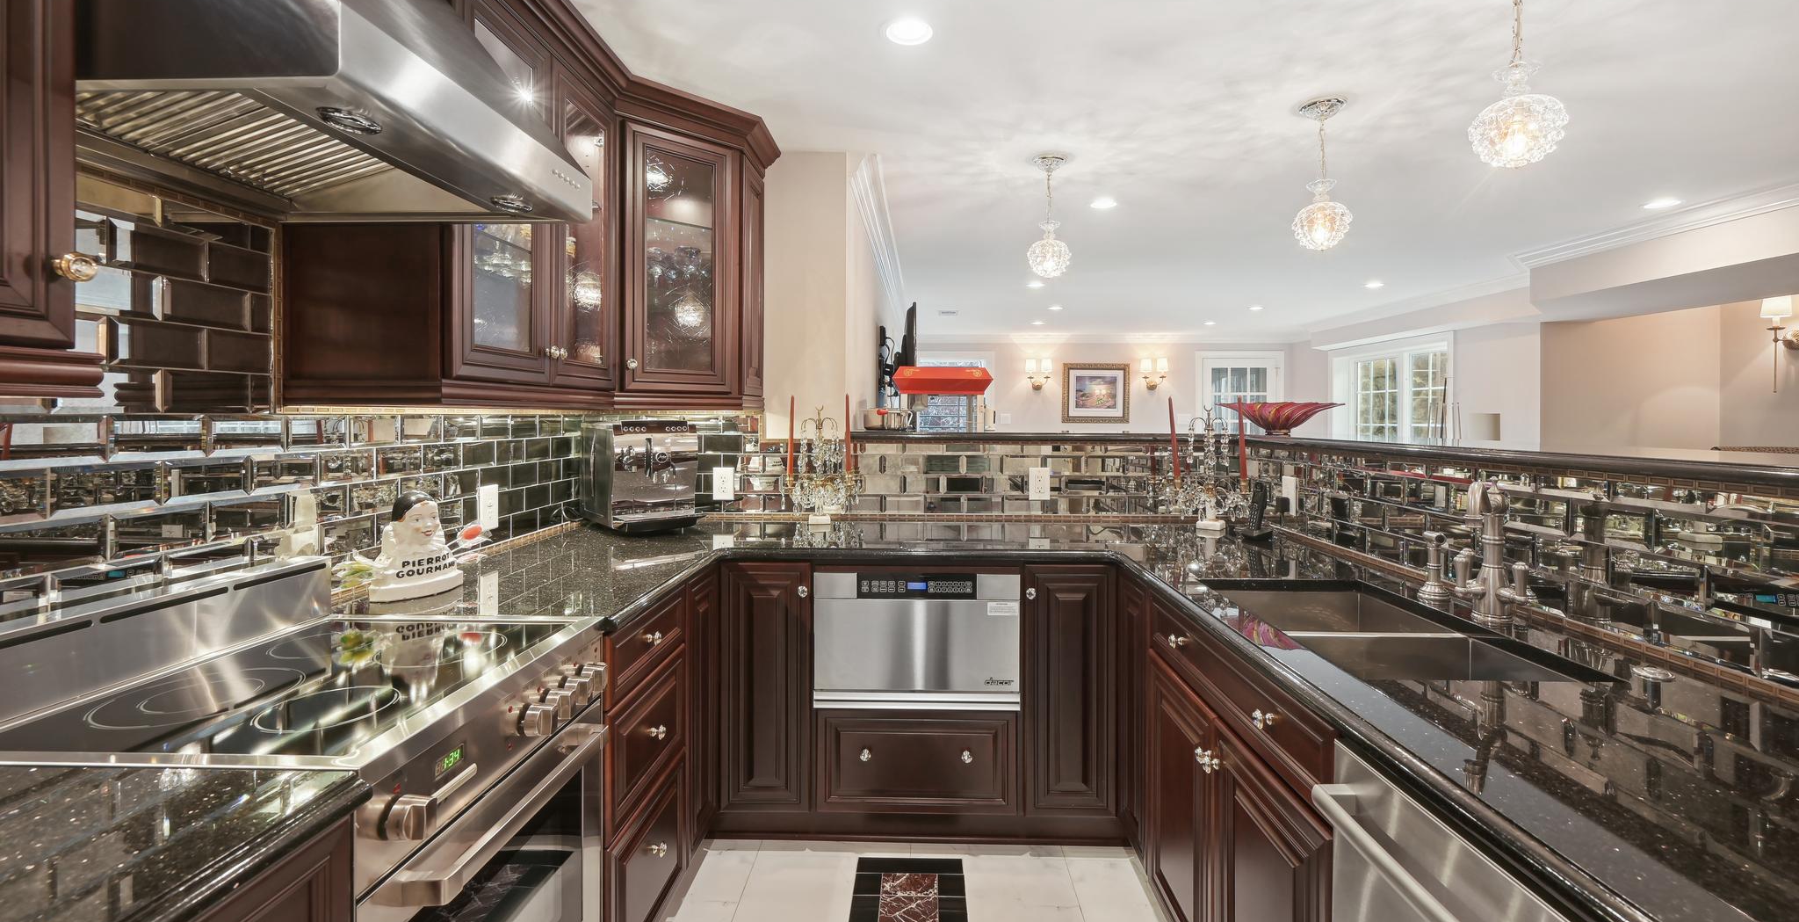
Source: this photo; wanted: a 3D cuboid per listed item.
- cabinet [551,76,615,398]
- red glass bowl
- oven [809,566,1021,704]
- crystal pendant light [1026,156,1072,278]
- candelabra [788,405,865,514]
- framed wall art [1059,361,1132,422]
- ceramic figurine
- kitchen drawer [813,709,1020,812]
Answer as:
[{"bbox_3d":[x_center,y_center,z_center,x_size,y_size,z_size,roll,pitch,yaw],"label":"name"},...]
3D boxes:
[{"bbox_3d":[-1.035,-0.619,1.939,0.345,0.840,0.358,0,3,2],"label":"cabinet"},{"bbox_3d":[1.495,-0.160,2.750,0.455,0.138,0.455,0,3,2],"label":"red glass bowl"},{"bbox_3d":[0.064,0.530,2.380,0.620,0.408,0.540,0,3,2],"label":"oven"},{"bbox_3d":[0.587,-0.951,2.750,0.176,0.475,0.176,0,3,2],"label":"crystal pendant light"},{"bbox_3d":[-0.276,0.013,2.520,0.285,0.430,0.260,0,3,2],"label":"candelabra"},{"bbox_3d":[2.475,-0.849,8.800,0.860,0.755,0.050,0,3,2],"label":"framed wall art"},{"bbox_3d":[-1.117,0.186,1.609,0.130,0.232,0.187,2,4,37],"label":"ceramic figurine"},{"bbox_3d":[0.062,0.903,2.370,0.608,0.308,0.480,0,3,2],"label":"kitchen drawer"}]

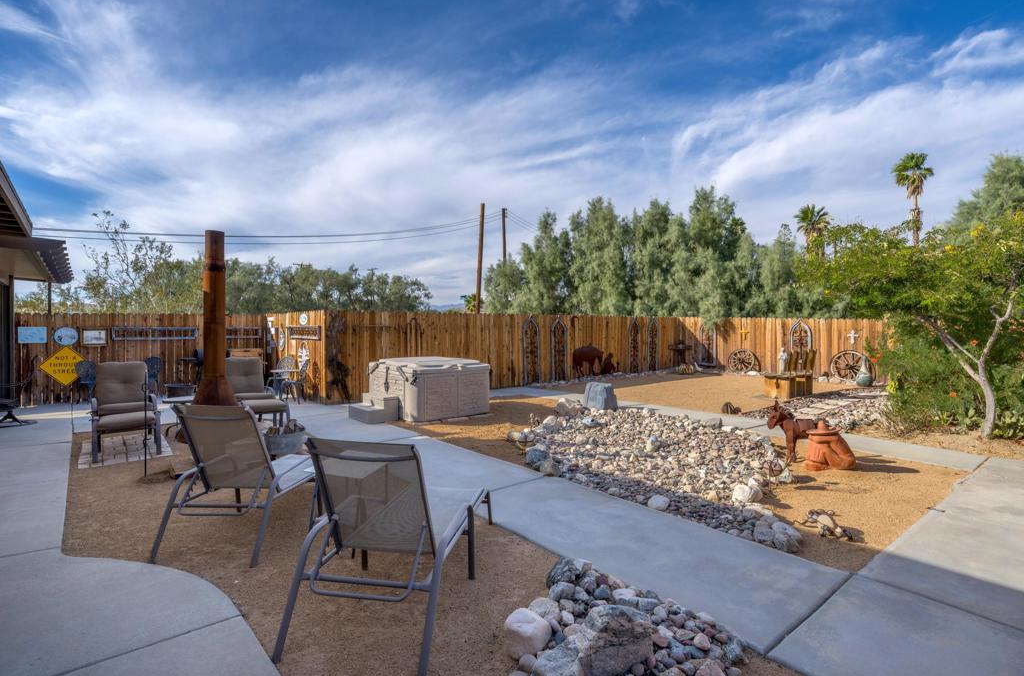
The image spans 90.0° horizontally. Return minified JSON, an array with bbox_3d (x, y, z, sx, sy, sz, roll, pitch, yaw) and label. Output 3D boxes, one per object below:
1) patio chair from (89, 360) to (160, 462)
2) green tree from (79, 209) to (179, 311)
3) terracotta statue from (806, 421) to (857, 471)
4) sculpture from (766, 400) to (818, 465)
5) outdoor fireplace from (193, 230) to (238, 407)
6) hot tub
[{"bbox_3d":[-4.660,0.845,6.160,0.660,1.070,0.810,0,0,-40],"label":"patio chair"},{"bbox_3d":[-9.400,-0.750,12.600,2.200,4.200,2.100,0,0,-18],"label":"green tree"},{"bbox_3d":[3.410,1.130,5.460,0.440,0.490,0.360,0,0,-12],"label":"terracotta statue"},{"bbox_3d":[3.200,1.044,5.825,0.580,0.710,0.180,0,1,-12],"label":"sculpture"},{"bbox_3d":[-3.200,0.126,5.504,0.880,2.560,0.880,-1,1,-30],"label":"outdoor fireplace"},{"bbox_3d":[-1.501,0.872,9.283,1.600,0.900,1.600,-1,2,-40],"label":"hot tub"}]

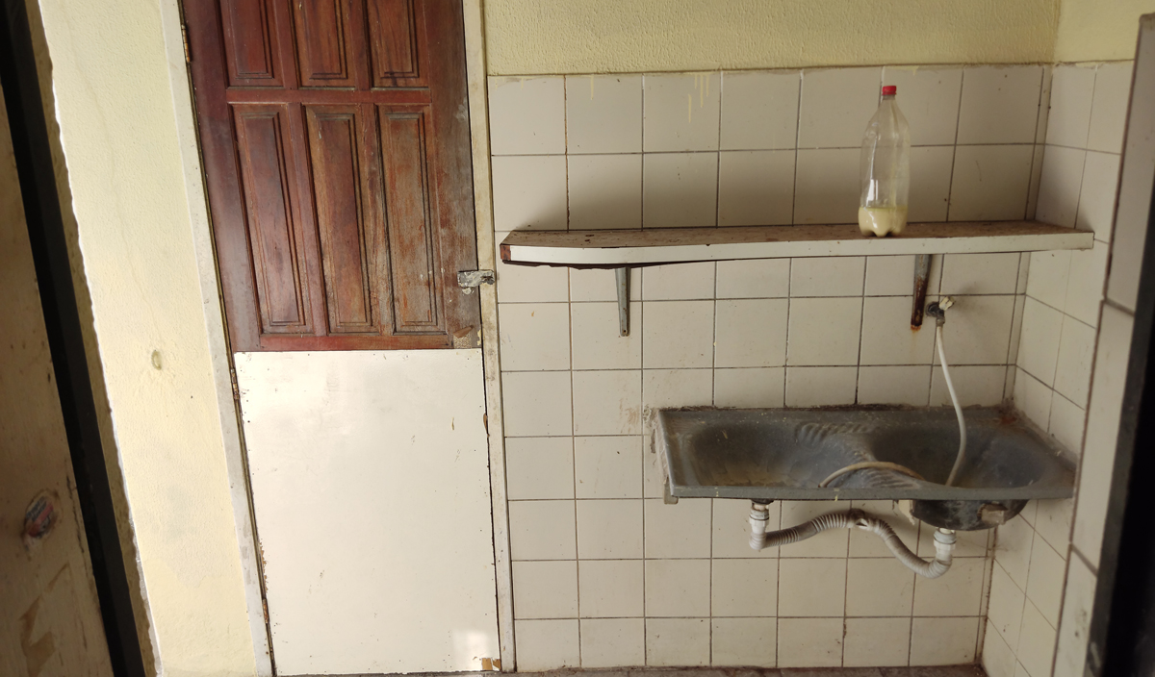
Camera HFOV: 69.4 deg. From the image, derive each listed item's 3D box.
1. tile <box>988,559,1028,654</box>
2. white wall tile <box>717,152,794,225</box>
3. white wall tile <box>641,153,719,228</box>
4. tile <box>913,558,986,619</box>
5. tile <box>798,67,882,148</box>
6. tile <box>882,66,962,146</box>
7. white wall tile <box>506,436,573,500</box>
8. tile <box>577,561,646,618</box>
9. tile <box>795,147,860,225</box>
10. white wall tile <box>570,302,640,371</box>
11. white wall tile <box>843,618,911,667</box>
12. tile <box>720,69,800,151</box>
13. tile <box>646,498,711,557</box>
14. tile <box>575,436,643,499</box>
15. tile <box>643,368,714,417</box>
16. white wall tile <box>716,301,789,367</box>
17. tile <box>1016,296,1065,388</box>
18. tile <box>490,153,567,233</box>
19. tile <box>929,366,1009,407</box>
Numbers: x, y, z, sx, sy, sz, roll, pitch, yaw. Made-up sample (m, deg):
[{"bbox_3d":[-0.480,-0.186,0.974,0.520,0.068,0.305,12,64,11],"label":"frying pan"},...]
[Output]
[{"bbox_3d":[1.225,0.764,2.374,0.010,0.195,0.196,-1,15,3],"label":"tile"},{"bbox_3d":[0.469,-0.393,2.188,0.198,0.197,0.009,-1,15,2],"label":"white wall tile"},{"bbox_3d":[0.271,-0.391,2.200,0.198,0.197,0.010,-1,16,3],"label":"white wall tile"},{"bbox_3d":[1.107,0.742,2.490,0.200,0.197,0.010,-1,15,2],"label":"tile"},{"bbox_3d":[0.664,-0.587,2.131,0.198,0.197,0.009,-1,15,2],"label":"tile"},{"bbox_3d":[0.863,-0.590,2.124,0.198,0.197,0.009,-1,15,2],"label":"tile"},{"bbox_3d":[-0.108,0.377,2.424,0.197,0.195,0.010,-1,15,2],"label":"white wall tile"},{"bbox_3d":[0.104,0.759,2.528,0.198,0.197,0.010,-1,16,3],"label":"tile"},{"bbox_3d":[0.671,-0.396,2.182,0.198,0.195,0.010,-1,15,2],"label":"tile"},{"bbox_3d":[0.082,-0.008,2.317,0.197,0.195,0.010,-1,15,2],"label":"white wall tile"},{"bbox_3d":[0.906,0.922,2.538,0.198,0.175,0.010,-1,15,2],"label":"white wall tile"},{"bbox_3d":[0.465,-0.586,2.137,0.198,0.197,0.010,-1,16,3],"label":"tile"},{"bbox_3d":[0.298,0.563,2.472,0.200,0.197,0.010,-1,15,2],"label":"tile"},{"bbox_3d":[0.091,0.372,2.403,0.198,0.197,0.009,-1,15,2],"label":"tile"},{"bbox_3d":[0.287,0.182,2.359,0.198,0.197,0.010,-1,16,3],"label":"tile"},{"bbox_3d":[0.484,-0.013,2.308,0.200,0.197,0.010,-1,15,2],"label":"white wall tile"},{"bbox_3d":[1.210,0.004,2.174,0.010,0.197,0.200,0,15,4],"label":"tile"},{"bbox_3d":[-0.129,-0.386,2.225,0.197,0.195,0.010,-1,15,2],"label":"tile"},{"bbox_3d":[1.091,0.169,2.335,0.200,0.197,0.010,-1,15,2],"label":"tile"}]

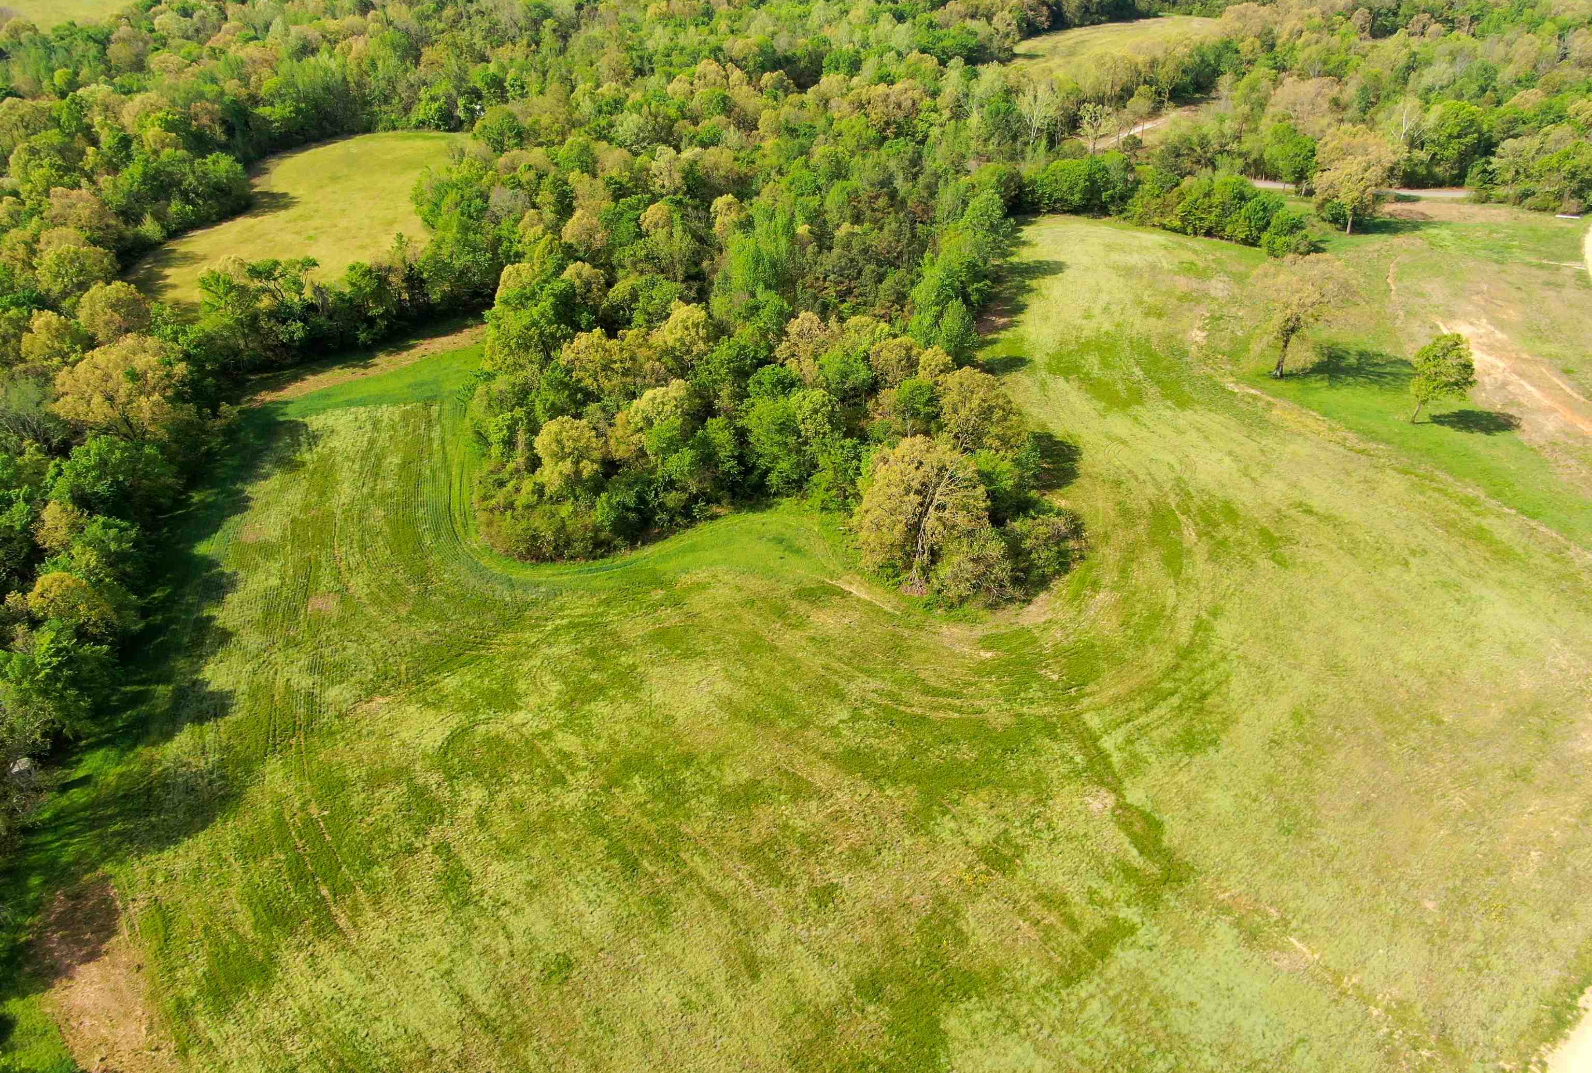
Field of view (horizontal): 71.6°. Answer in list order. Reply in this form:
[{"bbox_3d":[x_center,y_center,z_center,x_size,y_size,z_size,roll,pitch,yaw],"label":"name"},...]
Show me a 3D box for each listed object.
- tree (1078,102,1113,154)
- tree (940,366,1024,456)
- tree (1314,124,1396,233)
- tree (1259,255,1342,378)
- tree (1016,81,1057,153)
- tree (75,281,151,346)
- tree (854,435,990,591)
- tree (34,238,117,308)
[{"bbox_3d":[71.710,-98.150,265.650,8.060,12.110,8.060,8,33,12],"label":"tree"},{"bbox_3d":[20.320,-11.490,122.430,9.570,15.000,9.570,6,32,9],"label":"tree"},{"bbox_3d":[104.700,-67.050,207.790,14.240,19.940,14.240,15,35,22],"label":"tree"},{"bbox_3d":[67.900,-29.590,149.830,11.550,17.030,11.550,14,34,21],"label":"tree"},{"bbox_3d":[57.670,-100.450,265.000,9.560,16.720,9.560,6,32,10],"label":"tree"},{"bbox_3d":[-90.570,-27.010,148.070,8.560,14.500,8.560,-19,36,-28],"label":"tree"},{"bbox_3d":[11.970,-1.780,105.500,12.930,16.260,12.930,4,32,6],"label":"tree"},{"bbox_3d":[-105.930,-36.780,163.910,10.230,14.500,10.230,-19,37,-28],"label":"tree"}]

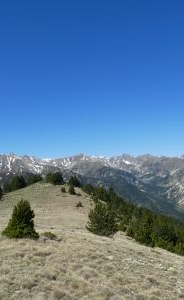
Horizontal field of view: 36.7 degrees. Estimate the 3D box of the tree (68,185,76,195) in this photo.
[{"bbox_3d":[-4.008,8.222,57.000,1.644,2.261,1.644,0,-2,0],"label":"tree"}]

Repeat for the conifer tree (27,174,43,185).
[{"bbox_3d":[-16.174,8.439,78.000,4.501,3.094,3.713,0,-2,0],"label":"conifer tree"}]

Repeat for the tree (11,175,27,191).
[{"bbox_3d":[-17.494,7.914,66.000,3.808,3.927,3.808,0,-2,0],"label":"tree"}]

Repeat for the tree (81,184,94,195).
[{"bbox_3d":[-0.974,8.547,60.000,3.029,2.164,2.596,0,-2,0],"label":"tree"}]

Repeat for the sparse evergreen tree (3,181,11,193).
[{"bbox_3d":[-20.844,9.012,68.000,2.207,3.065,2.207,0,-2,0],"label":"sparse evergreen tree"}]

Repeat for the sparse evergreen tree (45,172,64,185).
[{"bbox_3d":[-10.548,8.087,78.000,5.626,3.797,4.557,0,-2,0],"label":"sparse evergreen tree"}]

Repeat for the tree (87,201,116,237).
[{"bbox_3d":[0.613,4.291,17.000,1.900,2.146,1.900,0,-2,0],"label":"tree"}]

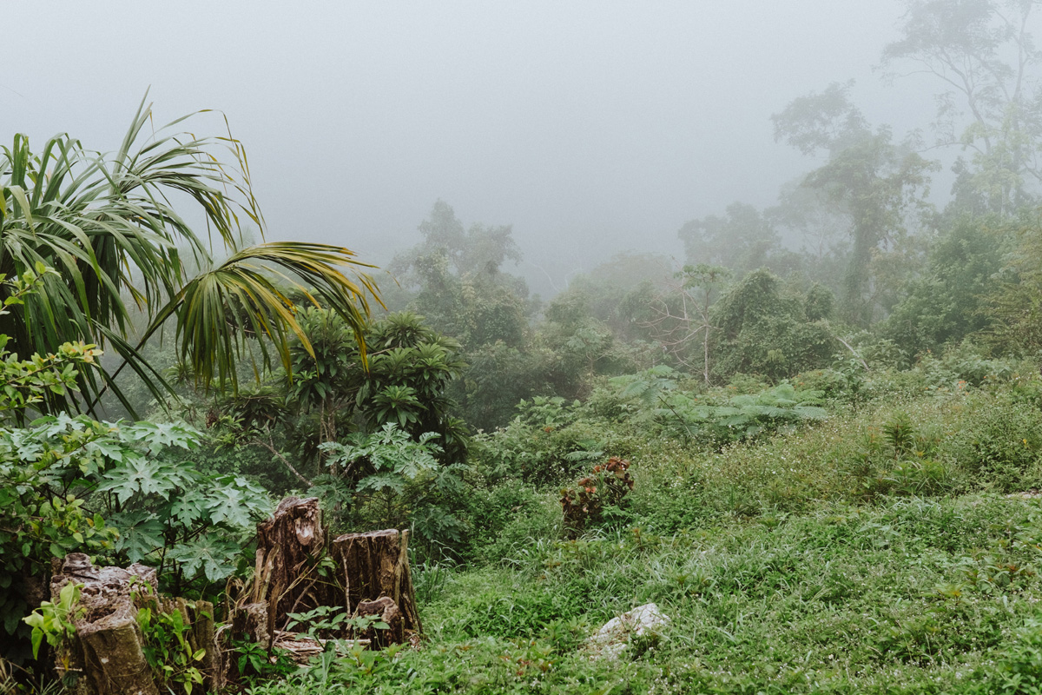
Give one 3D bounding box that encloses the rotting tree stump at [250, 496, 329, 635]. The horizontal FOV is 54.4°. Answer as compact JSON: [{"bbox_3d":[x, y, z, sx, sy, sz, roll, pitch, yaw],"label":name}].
[{"bbox_3d":[-1.343,1.267,5.900,0.450,0.800,0.430,0,2,0],"label":"rotting tree stump"}]

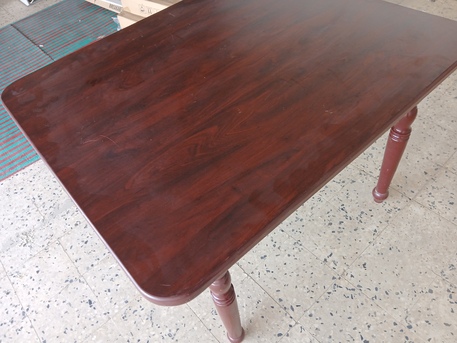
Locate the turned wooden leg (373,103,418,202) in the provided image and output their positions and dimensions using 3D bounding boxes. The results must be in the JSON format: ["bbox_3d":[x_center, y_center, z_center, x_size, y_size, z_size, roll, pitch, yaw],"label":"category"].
[{"bbox_3d":[0.628,-0.110,1.255,0.070,0.720,0.070,-37,54,-22],"label":"turned wooden leg"}]

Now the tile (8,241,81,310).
[{"bbox_3d":[-0.795,0.457,1.492,0.250,0.020,0.250,-37,54,-22],"label":"tile"}]

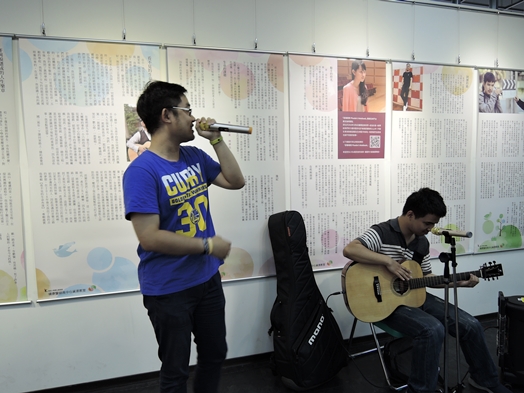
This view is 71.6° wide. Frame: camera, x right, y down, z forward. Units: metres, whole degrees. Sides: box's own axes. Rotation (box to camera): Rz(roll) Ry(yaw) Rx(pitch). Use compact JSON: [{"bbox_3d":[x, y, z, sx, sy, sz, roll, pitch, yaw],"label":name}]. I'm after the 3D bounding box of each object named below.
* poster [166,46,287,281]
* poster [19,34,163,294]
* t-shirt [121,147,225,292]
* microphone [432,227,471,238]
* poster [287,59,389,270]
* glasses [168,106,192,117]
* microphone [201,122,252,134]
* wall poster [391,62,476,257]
[{"bbox_3d":[-0.195,-0.194,2.478,0.818,1.566,0.020,-3,4,-16],"label":"poster"},{"bbox_3d":[-0.994,-0.156,2.246,0.794,1.566,0.020,-3,4,-16],"label":"poster"},{"bbox_3d":[-0.382,0.098,1.550,0.290,0.640,0.480,2,5,38],"label":"t-shirt"},{"bbox_3d":[1.115,0.214,2.150,0.050,0.050,0.228,-5,5,-41],"label":"microphone"},{"bbox_3d":[0.598,-0.231,2.708,0.808,1.566,0.020,-3,4,-16],"label":"poster"},{"bbox_3d":[-0.366,-0.356,1.530,0.140,0.045,0.140,10,3,-8],"label":"glasses"},{"bbox_3d":[-0.159,-0.294,1.552,0.244,0.050,0.050,8,5,8],"label":"microphone"},{"bbox_3d":[1.401,-0.269,2.941,0.808,1.566,0.020,-3,4,-16],"label":"wall poster"}]

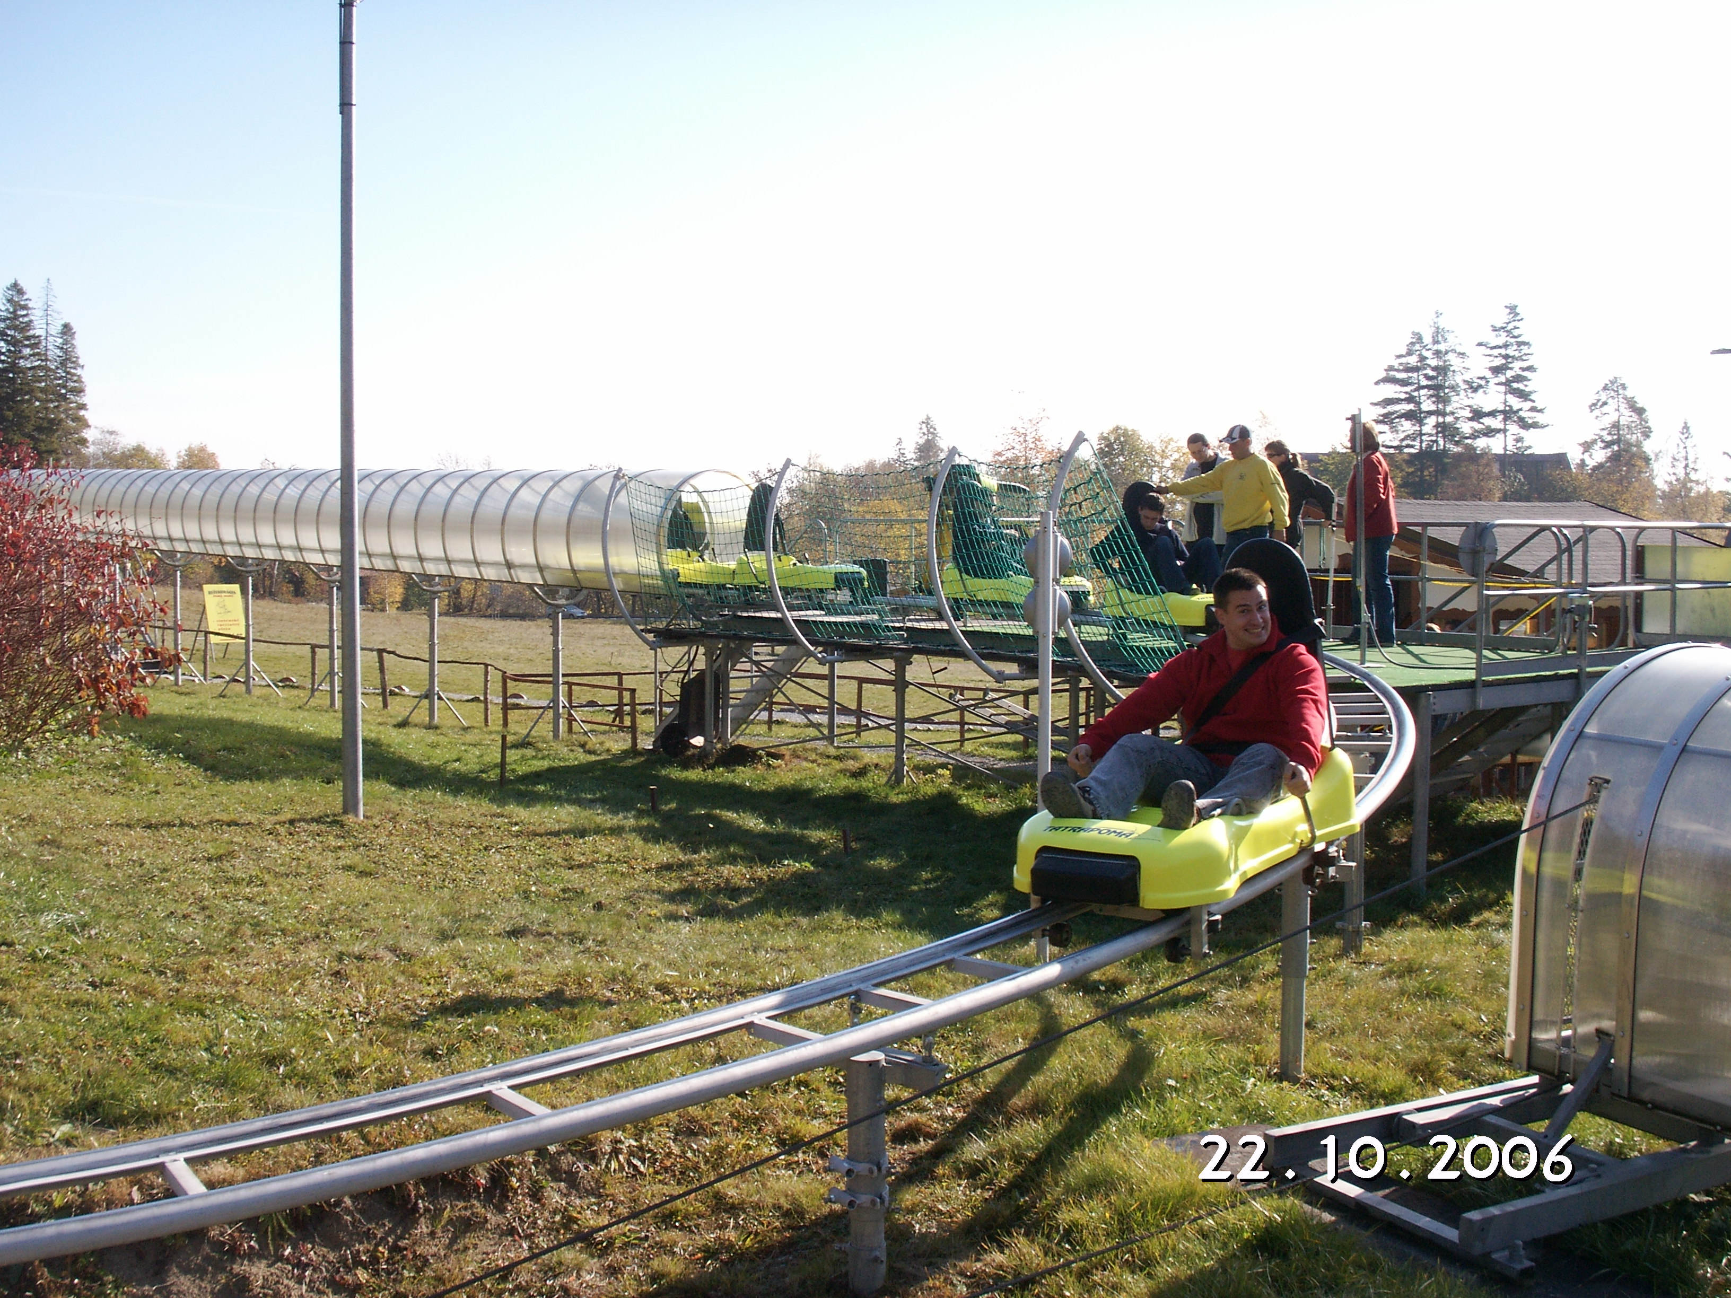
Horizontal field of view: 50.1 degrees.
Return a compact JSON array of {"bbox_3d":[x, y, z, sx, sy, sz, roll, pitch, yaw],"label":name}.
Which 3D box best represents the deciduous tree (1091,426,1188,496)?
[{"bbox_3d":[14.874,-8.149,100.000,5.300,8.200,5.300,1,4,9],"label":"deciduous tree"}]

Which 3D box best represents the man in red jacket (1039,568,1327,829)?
[{"bbox_3d":[1.015,0.152,5.680,0.800,0.800,1.000,4,5,40],"label":"man in red jacket"}]

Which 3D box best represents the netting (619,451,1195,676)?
[{"bbox_3d":[-0.200,-0.710,13.850,0.600,1.420,6.800,-2,4,-33],"label":"netting"}]

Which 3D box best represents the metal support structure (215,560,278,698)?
[{"bbox_3d":[-9.028,-0.286,27.000,0.950,2.000,0.300,-3,5,-39],"label":"metal support structure"}]

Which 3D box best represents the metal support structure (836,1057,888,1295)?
[{"bbox_3d":[-0.003,1.130,3.970,0.100,0.515,0.095,0,3,0],"label":"metal support structure"}]

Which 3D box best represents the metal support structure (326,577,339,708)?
[{"bbox_3d":[-6.471,-0.058,22.500,0.120,1.600,0.120,-2,4,-39],"label":"metal support structure"}]

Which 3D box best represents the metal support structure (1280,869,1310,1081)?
[{"bbox_3d":[1.250,0.948,5.380,0.083,0.615,0.083,1,3,13],"label":"metal support structure"}]

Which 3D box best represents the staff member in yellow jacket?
[{"bbox_3d":[2.619,-0.820,13.600,0.620,1.680,0.750,4,5,41],"label":"staff member in yellow jacket"}]

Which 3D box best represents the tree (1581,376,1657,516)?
[{"bbox_3d":[28.523,-6.523,70.000,2.900,7.600,2.900,2,3,22],"label":"tree"}]

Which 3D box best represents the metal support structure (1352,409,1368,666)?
[{"bbox_3d":[3.134,-0.706,11.700,0.070,1.620,0.060,2,3,23],"label":"metal support structure"}]

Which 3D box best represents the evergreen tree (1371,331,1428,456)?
[{"bbox_3d":[31.043,-11.473,105.000,4.800,13.500,4.800,1,4,17],"label":"evergreen tree"}]

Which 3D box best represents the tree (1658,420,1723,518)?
[{"bbox_3d":[46.698,-8.941,105.000,3.500,8.200,3.500,2,4,22],"label":"tree"}]

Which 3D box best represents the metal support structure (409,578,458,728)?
[{"bbox_3d":[-4.733,0.037,20.300,0.660,1.670,0.200,-2,4,-39],"label":"metal support structure"}]

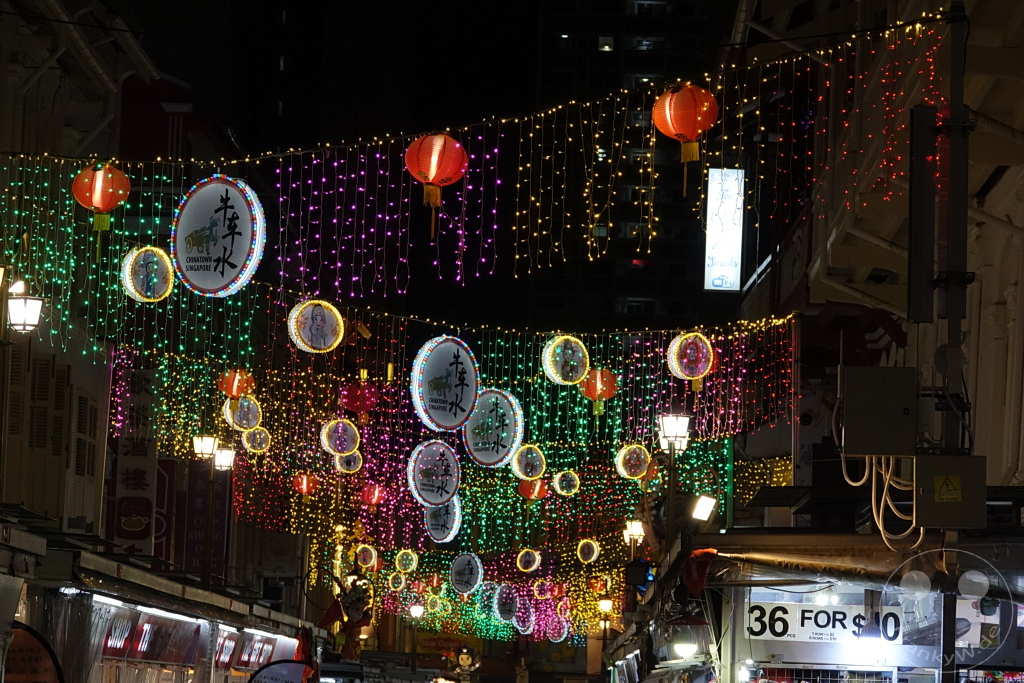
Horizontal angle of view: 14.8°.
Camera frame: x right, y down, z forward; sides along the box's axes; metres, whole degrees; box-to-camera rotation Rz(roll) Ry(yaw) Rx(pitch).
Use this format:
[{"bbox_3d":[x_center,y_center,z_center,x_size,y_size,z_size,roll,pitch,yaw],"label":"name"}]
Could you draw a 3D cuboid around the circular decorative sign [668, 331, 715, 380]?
[{"bbox_3d":[1.637,0.137,36.200,0.420,0.420,0.110,4,-6,-32],"label":"circular decorative sign"}]

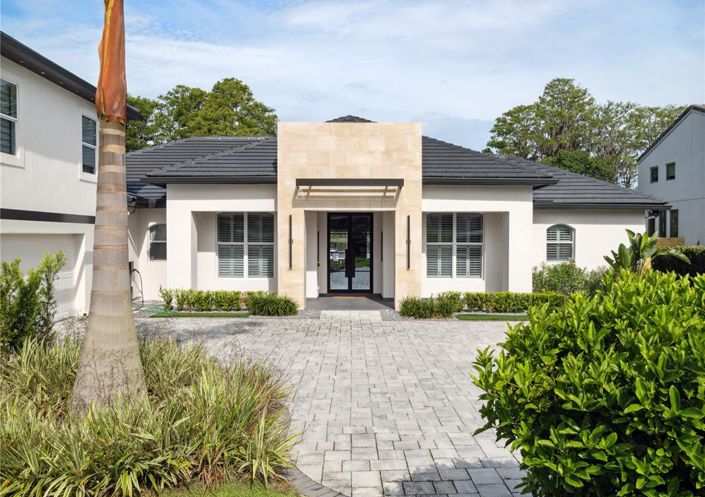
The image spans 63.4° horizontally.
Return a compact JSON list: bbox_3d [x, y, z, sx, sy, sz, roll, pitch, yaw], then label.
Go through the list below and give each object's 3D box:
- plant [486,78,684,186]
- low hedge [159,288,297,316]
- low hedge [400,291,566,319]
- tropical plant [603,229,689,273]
[{"bbox_3d":[20.500,-6.957,49.870,17.000,15.900,14.000,0,1,0],"label":"plant"},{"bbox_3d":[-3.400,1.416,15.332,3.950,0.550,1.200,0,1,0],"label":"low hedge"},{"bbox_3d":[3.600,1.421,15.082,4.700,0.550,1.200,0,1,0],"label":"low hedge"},{"bbox_3d":[8.750,0.557,17.015,2.400,2.200,2.100,0,1,0],"label":"tropical plant"}]

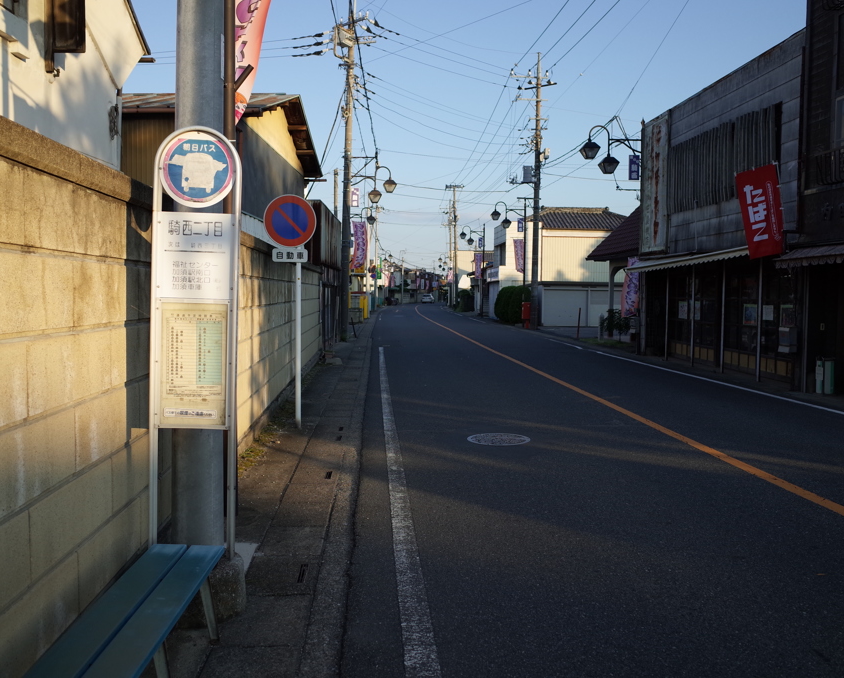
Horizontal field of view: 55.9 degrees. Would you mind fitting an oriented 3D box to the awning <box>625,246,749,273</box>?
[{"bbox_3d":[5.879,-1.766,17.800,0.500,0.380,7.000,0,3,-4],"label":"awning"}]

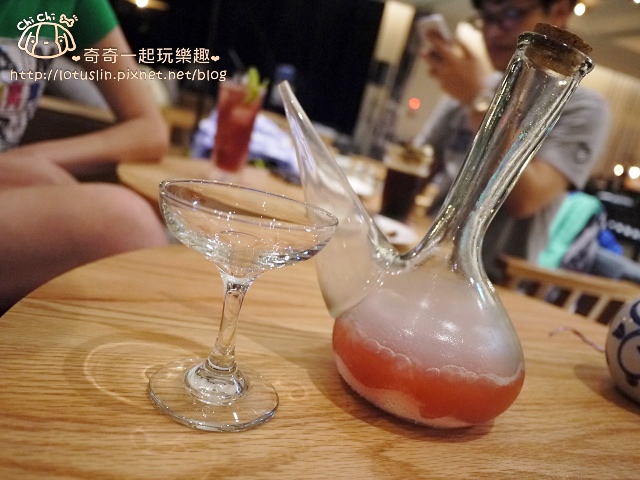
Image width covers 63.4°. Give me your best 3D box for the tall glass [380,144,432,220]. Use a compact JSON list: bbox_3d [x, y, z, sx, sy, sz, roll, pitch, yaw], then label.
[{"bbox_3d":[0.166,-0.109,1.014,0.086,0.136,0.086,13,13,0],"label":"tall glass"}]

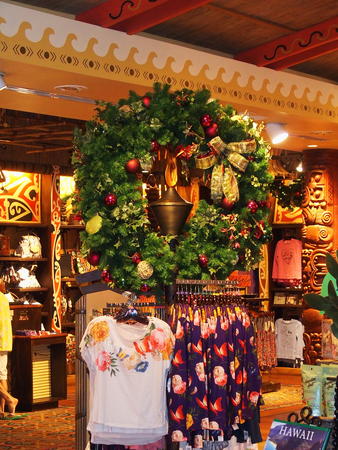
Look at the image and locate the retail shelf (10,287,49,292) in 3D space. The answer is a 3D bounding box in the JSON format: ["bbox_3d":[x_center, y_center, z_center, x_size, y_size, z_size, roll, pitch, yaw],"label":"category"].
[{"bbox_3d":[-2.018,0.933,14.300,0.570,0.045,0.350,0,-2,0],"label":"retail shelf"}]

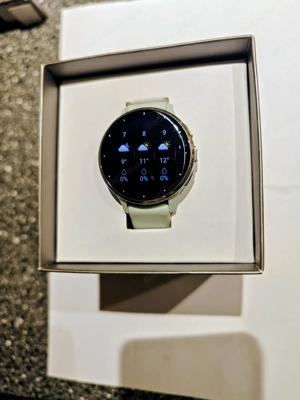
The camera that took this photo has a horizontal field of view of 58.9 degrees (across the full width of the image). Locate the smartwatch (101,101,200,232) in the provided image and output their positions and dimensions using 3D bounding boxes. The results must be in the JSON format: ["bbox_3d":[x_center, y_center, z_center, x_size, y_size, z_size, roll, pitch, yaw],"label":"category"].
[{"bbox_3d":[0.001,-0.018,0.132,0.044,0.033,0.061,-1,87,11],"label":"smartwatch"}]

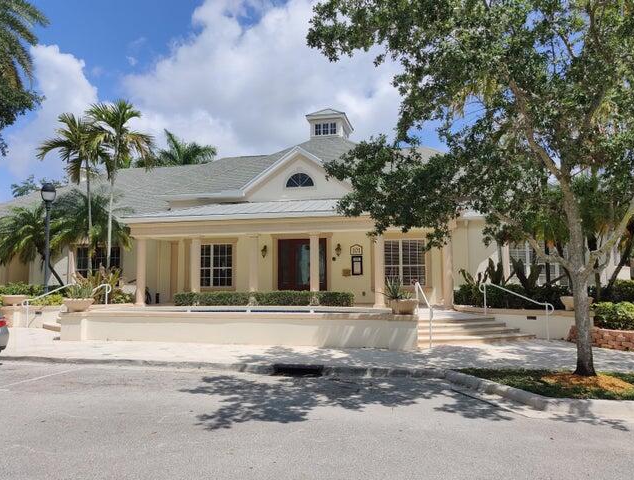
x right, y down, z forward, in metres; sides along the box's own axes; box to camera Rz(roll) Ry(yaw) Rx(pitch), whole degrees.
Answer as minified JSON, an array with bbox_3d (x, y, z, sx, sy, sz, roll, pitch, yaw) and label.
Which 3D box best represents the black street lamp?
[{"bbox_3d":[-9.264,0.149,17.184,0.500,4.287,0.500,-1,-5,13],"label":"black street lamp"}]

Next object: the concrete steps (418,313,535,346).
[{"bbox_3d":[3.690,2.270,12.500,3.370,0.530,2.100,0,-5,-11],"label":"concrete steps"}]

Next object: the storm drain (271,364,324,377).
[{"bbox_3d":[-0.340,2.444,9.370,1.000,0.190,0.200,-1,-5,13],"label":"storm drain"}]

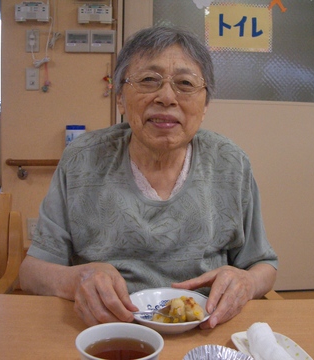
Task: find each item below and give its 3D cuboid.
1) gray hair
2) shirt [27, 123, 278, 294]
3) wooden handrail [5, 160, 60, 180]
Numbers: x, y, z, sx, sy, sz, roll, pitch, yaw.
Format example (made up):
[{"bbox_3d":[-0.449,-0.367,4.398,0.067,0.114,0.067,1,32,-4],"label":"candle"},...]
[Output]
[{"bbox_3d":[0.014,-0.203,0.885,0.182,0.160,0.190,0,6,-5],"label":"gray hair"},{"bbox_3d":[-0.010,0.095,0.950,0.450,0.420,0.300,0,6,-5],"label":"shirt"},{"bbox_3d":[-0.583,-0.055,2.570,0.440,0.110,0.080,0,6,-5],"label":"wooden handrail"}]

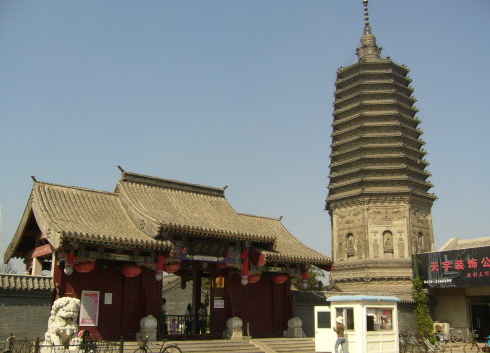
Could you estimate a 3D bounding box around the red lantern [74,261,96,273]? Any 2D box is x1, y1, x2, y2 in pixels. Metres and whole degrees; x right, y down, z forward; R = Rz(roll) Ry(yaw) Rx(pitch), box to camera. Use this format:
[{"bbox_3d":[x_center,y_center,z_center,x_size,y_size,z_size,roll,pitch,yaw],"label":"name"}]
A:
[{"bbox_3d":[-6.257,3.530,19.425,0.820,0.600,0.820,12,-20,-35],"label":"red lantern"}]

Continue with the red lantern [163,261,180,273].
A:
[{"bbox_3d":[-3.238,3.965,21.816,0.800,0.600,0.800,0,-16,0],"label":"red lantern"}]

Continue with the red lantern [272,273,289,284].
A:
[{"bbox_3d":[1.804,5.198,25.162,0.830,0.600,0.830,0,-16,0],"label":"red lantern"}]

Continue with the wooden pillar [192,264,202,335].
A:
[{"bbox_3d":[-2.404,6.287,25.459,0.420,3.596,0.420,12,-20,-35],"label":"wooden pillar"}]

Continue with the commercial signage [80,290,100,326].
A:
[{"bbox_3d":[-6.083,5.209,19.497,0.720,1.330,0.040,12,-19,-35],"label":"commercial signage"}]

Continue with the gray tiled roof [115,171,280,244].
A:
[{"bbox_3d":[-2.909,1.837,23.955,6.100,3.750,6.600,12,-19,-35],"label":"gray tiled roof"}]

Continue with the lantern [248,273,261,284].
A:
[{"bbox_3d":[0.340,4.984,24.078,0.830,0.600,0.830,0,-16,0],"label":"lantern"}]

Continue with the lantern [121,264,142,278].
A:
[{"bbox_3d":[-4.680,3.899,20.455,0.860,0.600,0.860,12,-19,-35],"label":"lantern"}]

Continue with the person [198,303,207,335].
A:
[{"bbox_3d":[-2.123,7.185,24.930,0.480,1.620,0.320,5,-16,-16],"label":"person"}]

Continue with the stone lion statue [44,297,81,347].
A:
[{"bbox_3d":[-5.974,4.776,16.211,0.820,1.585,1.100,14,-21,-39],"label":"stone lion statue"}]

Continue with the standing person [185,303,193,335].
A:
[{"bbox_3d":[-2.872,7.262,25.174,0.320,1.582,0.460,2,-16,-5],"label":"standing person"}]

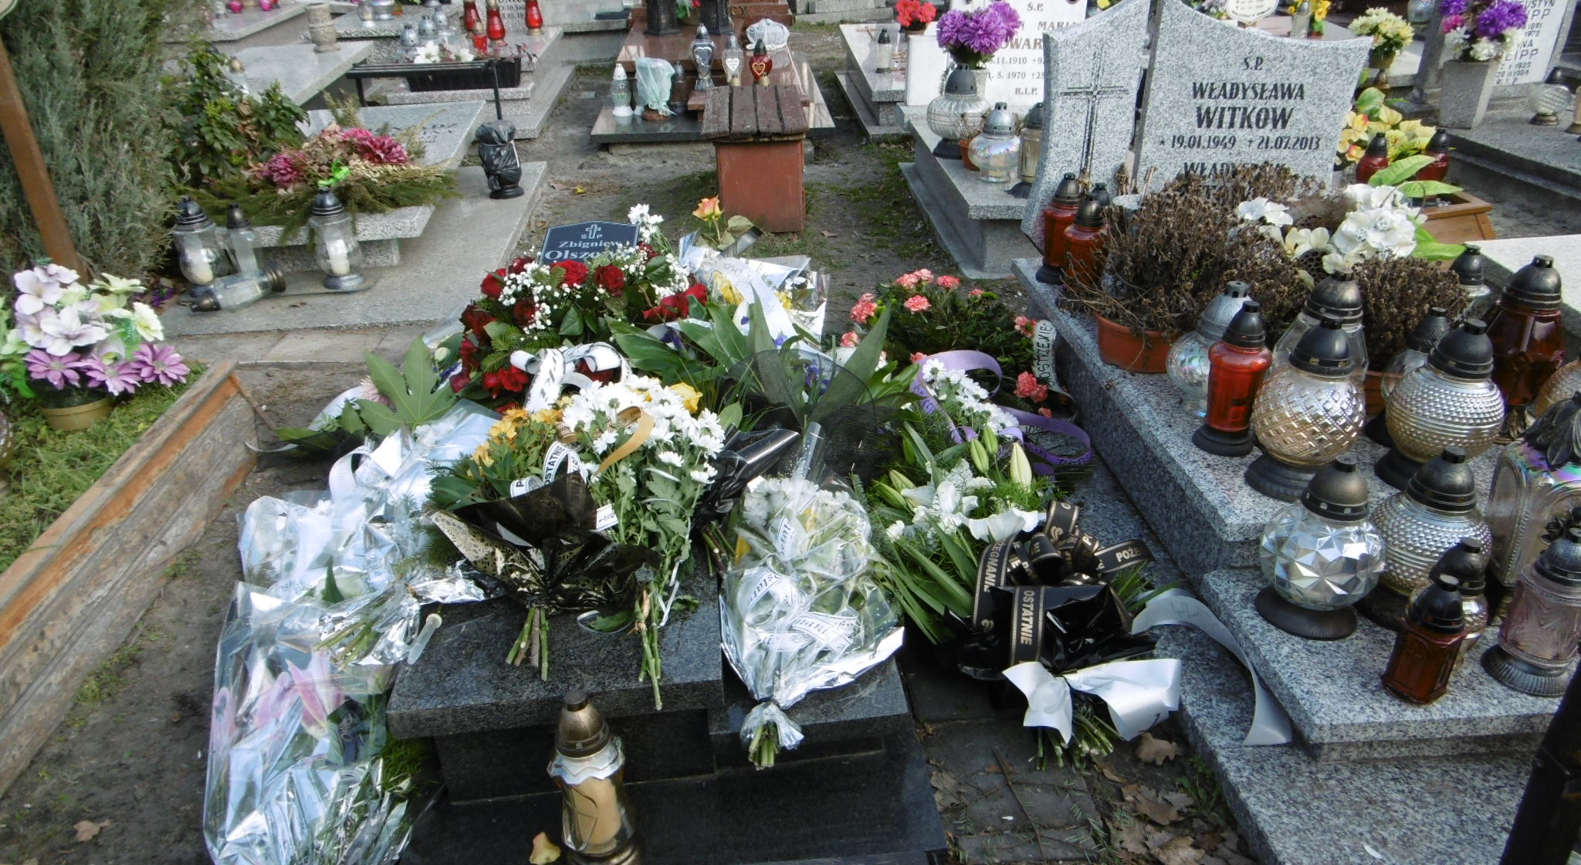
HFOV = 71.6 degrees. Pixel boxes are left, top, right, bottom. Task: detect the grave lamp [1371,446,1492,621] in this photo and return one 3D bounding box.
[{"bbox_3d":[1.143,0.180,1.958,0.200,0.318,0.200,-2,27,-4],"label":"grave lamp"}]

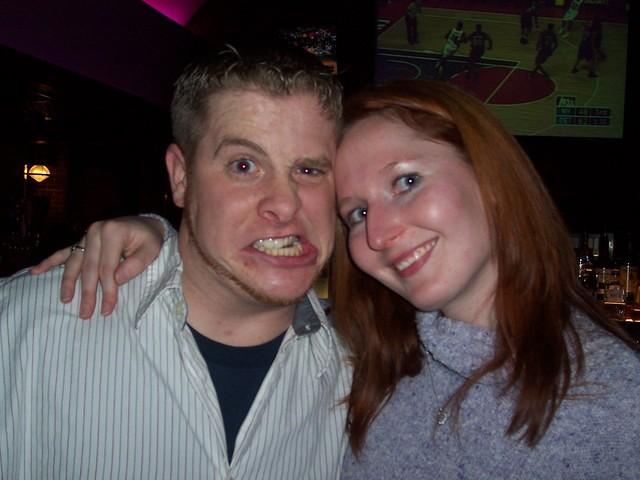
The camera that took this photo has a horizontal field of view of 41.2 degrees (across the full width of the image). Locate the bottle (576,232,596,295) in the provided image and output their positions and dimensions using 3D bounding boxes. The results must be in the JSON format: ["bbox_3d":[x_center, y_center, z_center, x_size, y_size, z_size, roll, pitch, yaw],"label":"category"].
[{"bbox_3d":[1.253,0.115,4.000,0.083,0.300,0.083,0,0,0],"label":"bottle"}]

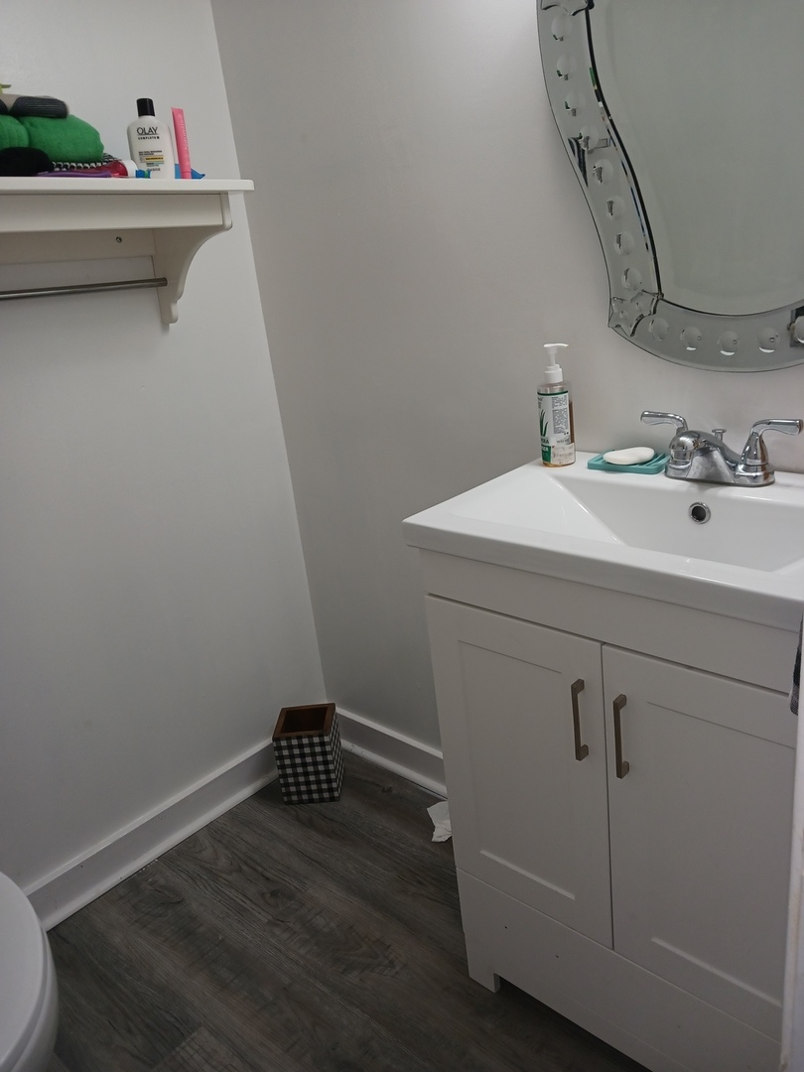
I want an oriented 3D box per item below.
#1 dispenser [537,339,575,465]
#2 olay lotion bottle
[{"bbox_3d":[0.249,-0.214,1.359,0.054,0.196,0.053,-3,20,11],"label":"dispenser"},{"bbox_3d":[-0.432,-0.680,1.448,0.071,0.140,0.042,-9,19,-12],"label":"olay lotion bottle"}]

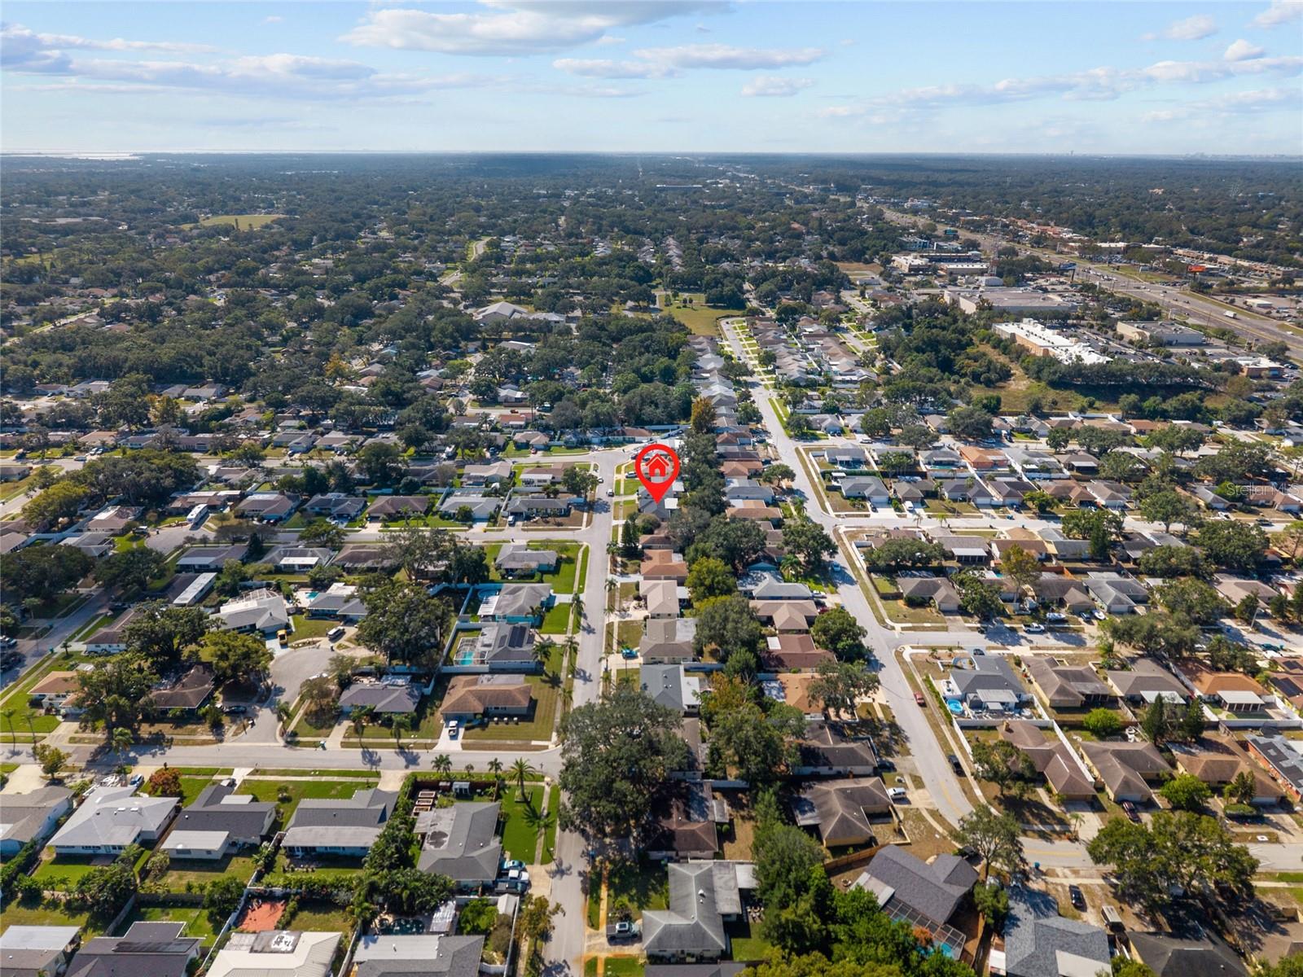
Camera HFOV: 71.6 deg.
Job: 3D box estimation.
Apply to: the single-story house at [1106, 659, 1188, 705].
[{"bbox_3d":[118.109,46.523,217.495,14.700,4.600,18.500,0,21,0],"label":"single-story house"}]

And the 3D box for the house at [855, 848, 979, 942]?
[{"bbox_3d":[46.504,68.829,157.910,15.100,4.400,17.200,19,28,41],"label":"house"}]

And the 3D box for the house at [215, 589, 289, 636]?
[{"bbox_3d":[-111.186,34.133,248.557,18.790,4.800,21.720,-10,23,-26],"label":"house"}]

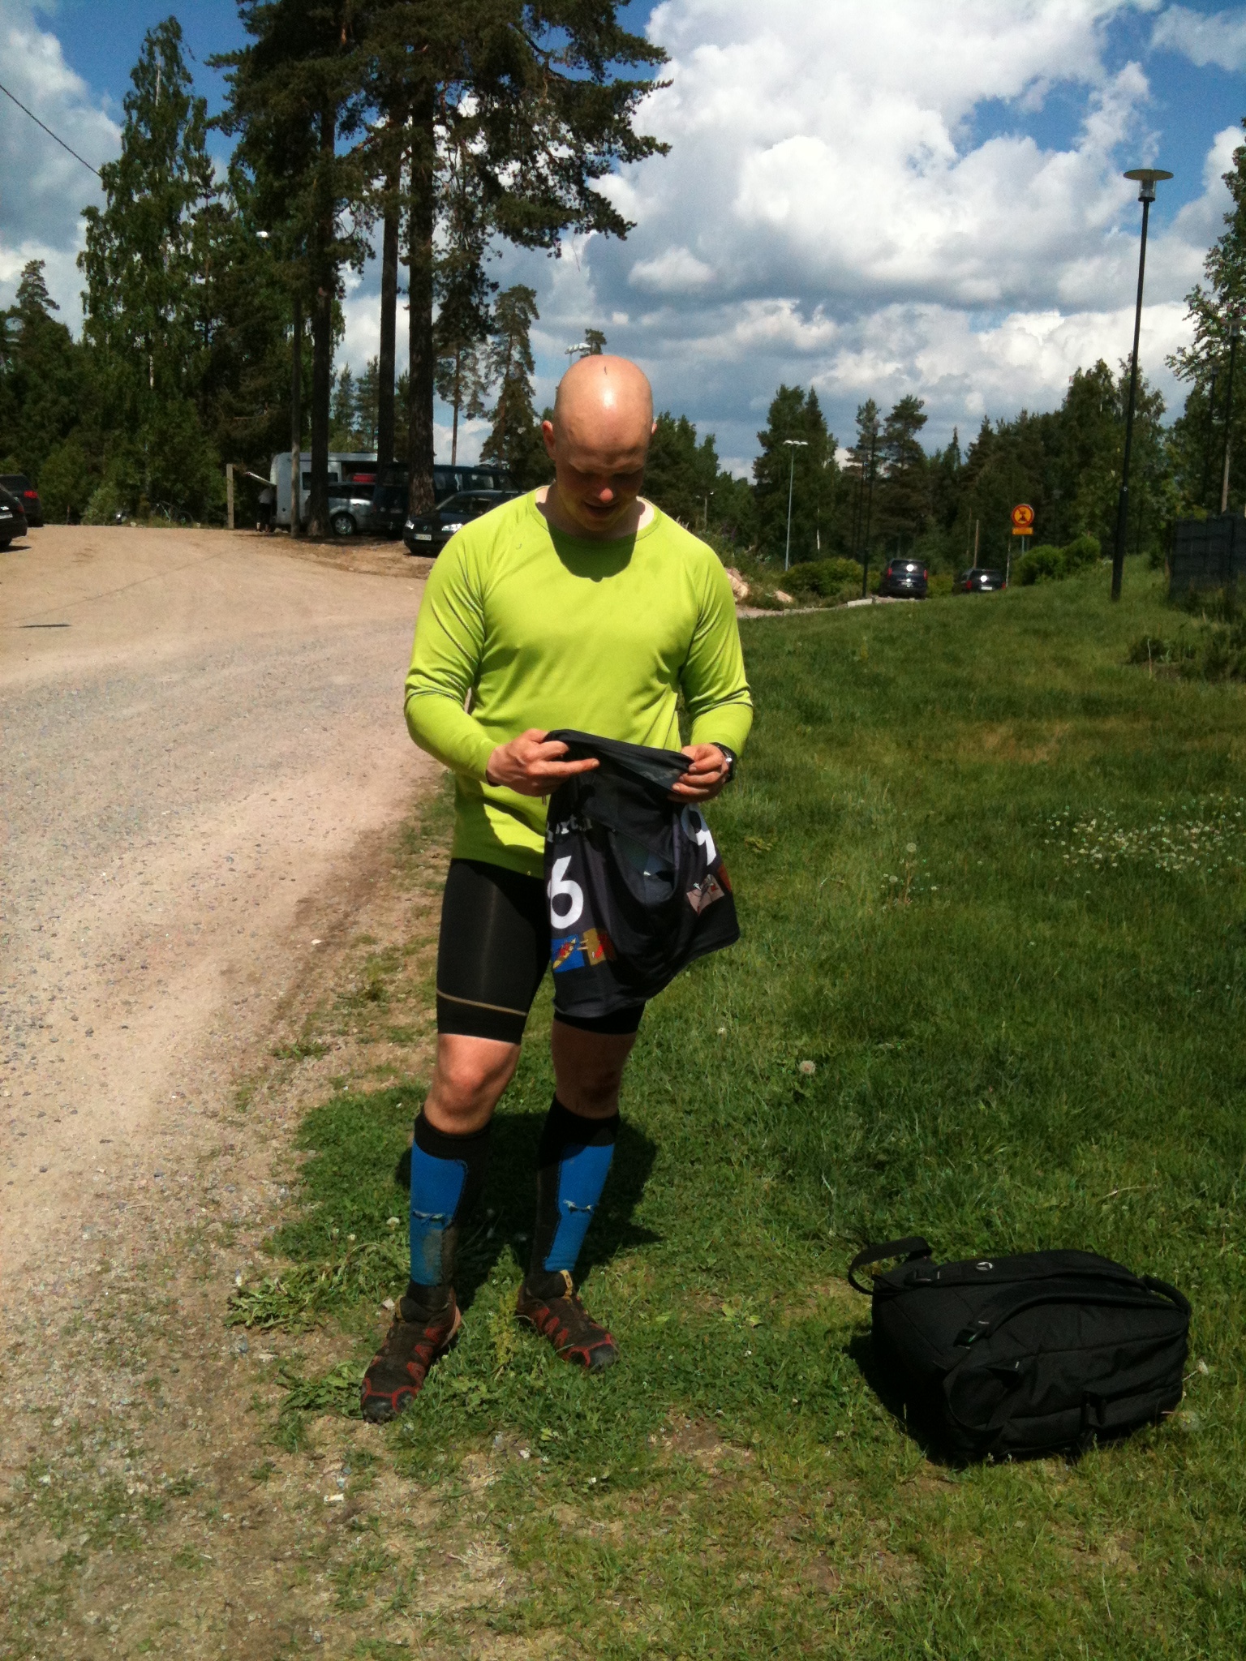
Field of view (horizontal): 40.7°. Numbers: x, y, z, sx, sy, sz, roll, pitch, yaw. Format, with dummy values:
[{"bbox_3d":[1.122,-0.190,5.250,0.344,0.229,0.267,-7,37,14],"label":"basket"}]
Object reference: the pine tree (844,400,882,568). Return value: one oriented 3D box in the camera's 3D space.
[{"bbox_3d":[14.926,-21.018,104.229,2.600,11.079,2.600,2,8,0],"label":"pine tree"}]

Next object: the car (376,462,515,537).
[{"bbox_3d":[-4.418,-8.971,46.613,1.840,1.940,4.750,9,11,41],"label":"car"}]

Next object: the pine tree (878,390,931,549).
[{"bbox_3d":[17.530,-21.211,104.202,3.600,11.468,3.600,2,8,0],"label":"pine tree"}]

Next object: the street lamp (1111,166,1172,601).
[{"bbox_3d":[7.788,-6.756,25.650,0.730,6.400,0.730,2,8,0],"label":"street lamp"}]

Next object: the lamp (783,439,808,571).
[{"bbox_3d":[10.566,-20.148,106.000,1.550,9.100,0.400,3,8,7],"label":"lamp"}]

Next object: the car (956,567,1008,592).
[{"bbox_3d":[15.458,-10.562,72.621,1.770,1.460,4.500,3,8,4],"label":"car"}]

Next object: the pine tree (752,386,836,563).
[{"bbox_3d":[10.943,-22.141,107.157,5.000,12.114,5.000,2,8,0],"label":"pine tree"}]

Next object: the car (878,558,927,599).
[{"bbox_3d":[11.961,-10.690,71.500,1.760,1.660,4.300,3,8,4],"label":"car"}]

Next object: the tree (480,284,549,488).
[{"bbox_3d":[-5.582,-20.828,84.117,3.500,12.692,3.500,2,8,0],"label":"tree"}]

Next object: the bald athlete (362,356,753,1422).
[{"bbox_3d":[-0.103,0.089,2.857,0.630,1.770,0.490,1,8,-9],"label":"bald athlete"}]

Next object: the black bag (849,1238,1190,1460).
[{"bbox_3d":[0.683,0.897,2.928,0.480,0.205,0.300,-1,8,-22],"label":"black bag"}]

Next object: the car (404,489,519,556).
[{"bbox_3d":[-3.181,-6.999,38.300,1.780,1.450,4.500,6,9,29],"label":"car"}]

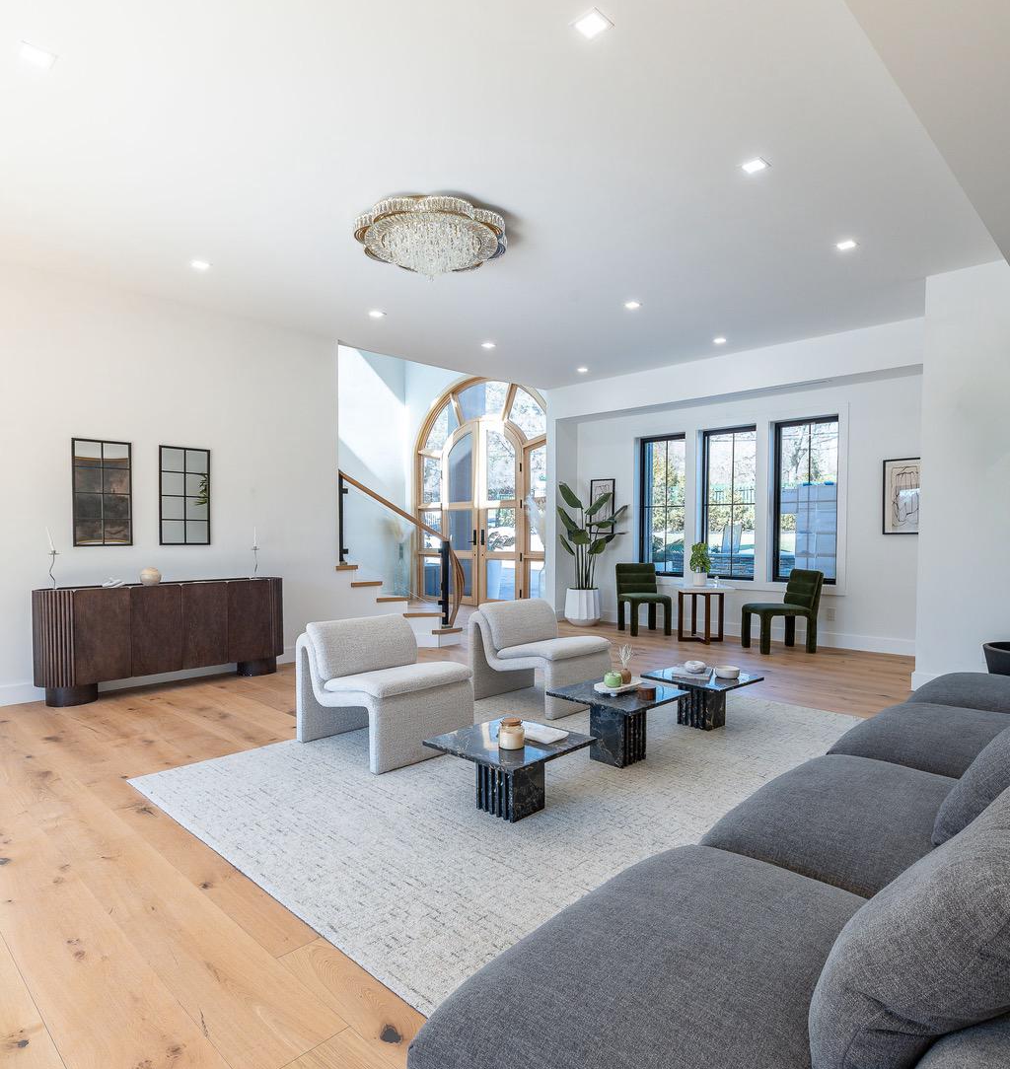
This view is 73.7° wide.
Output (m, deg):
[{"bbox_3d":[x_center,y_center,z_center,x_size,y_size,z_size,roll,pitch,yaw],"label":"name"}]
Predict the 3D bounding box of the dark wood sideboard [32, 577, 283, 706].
[{"bbox_3d":[-2.624,0.801,5.318,1.830,0.800,0.410,-1,2,-44],"label":"dark wood sideboard"}]

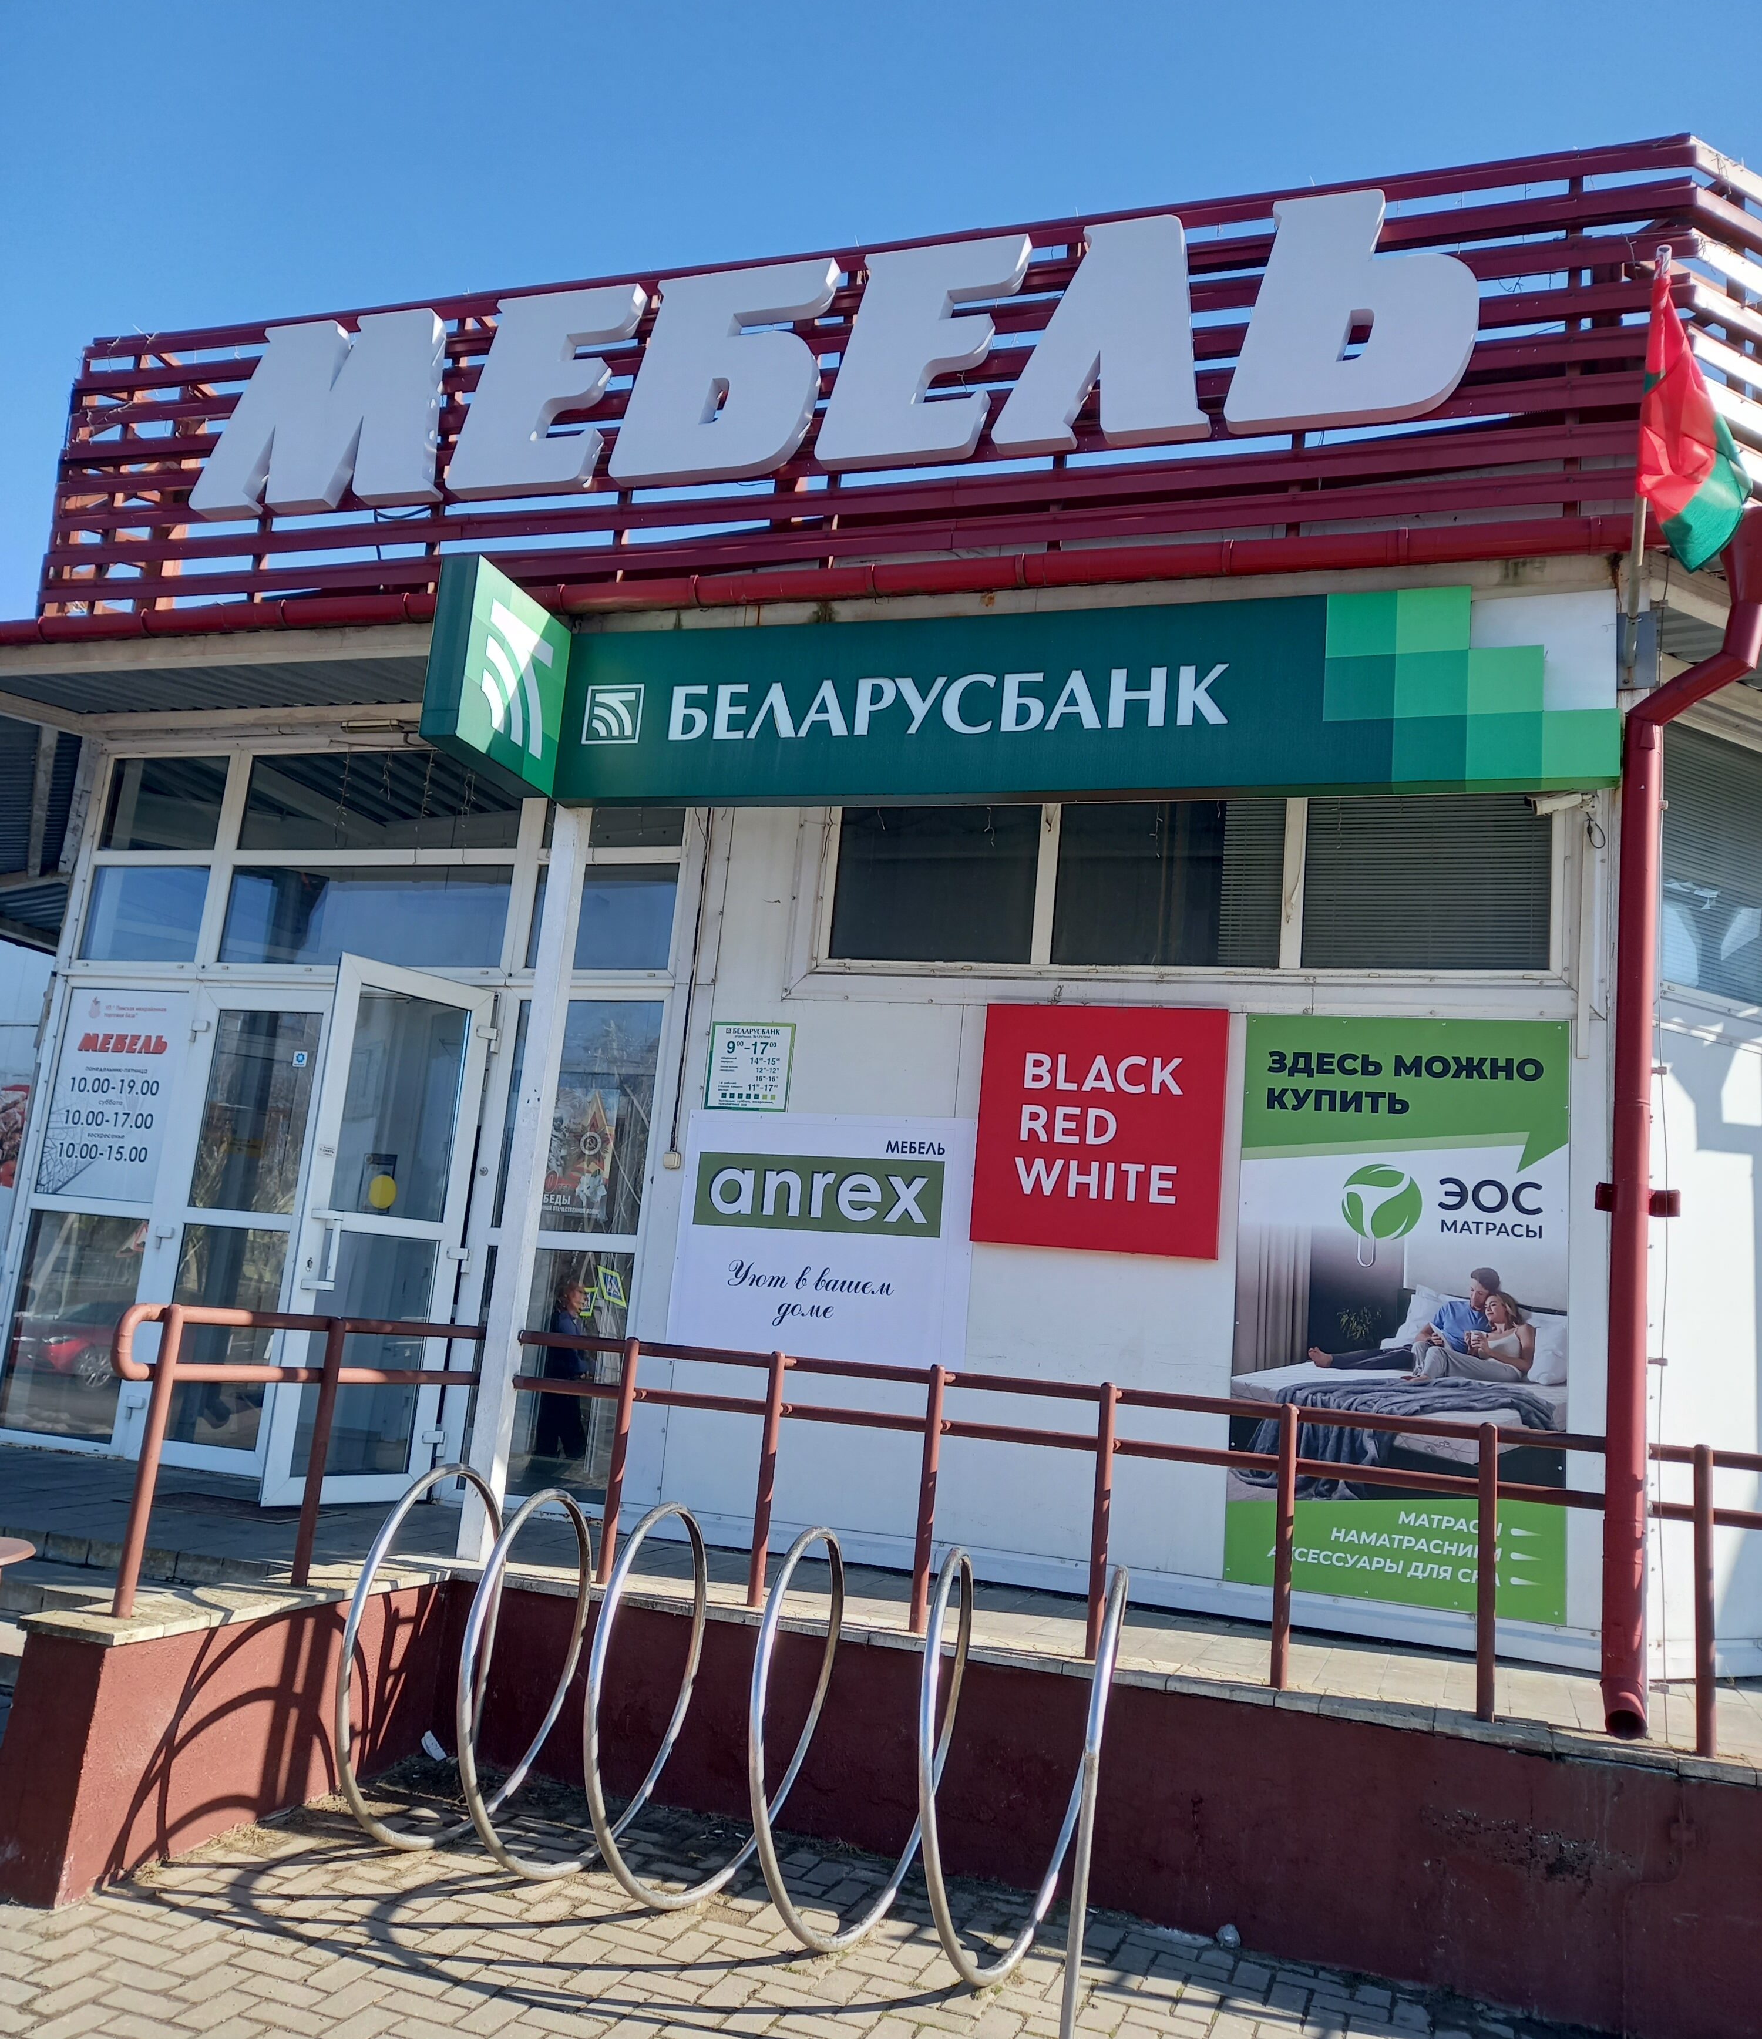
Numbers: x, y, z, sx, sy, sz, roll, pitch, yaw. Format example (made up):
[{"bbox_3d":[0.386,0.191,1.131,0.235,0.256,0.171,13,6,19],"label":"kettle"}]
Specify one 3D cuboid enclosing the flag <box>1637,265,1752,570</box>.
[{"bbox_3d":[2.078,-1.478,4.340,0.280,0.780,0.440,2,-8,20],"label":"flag"}]

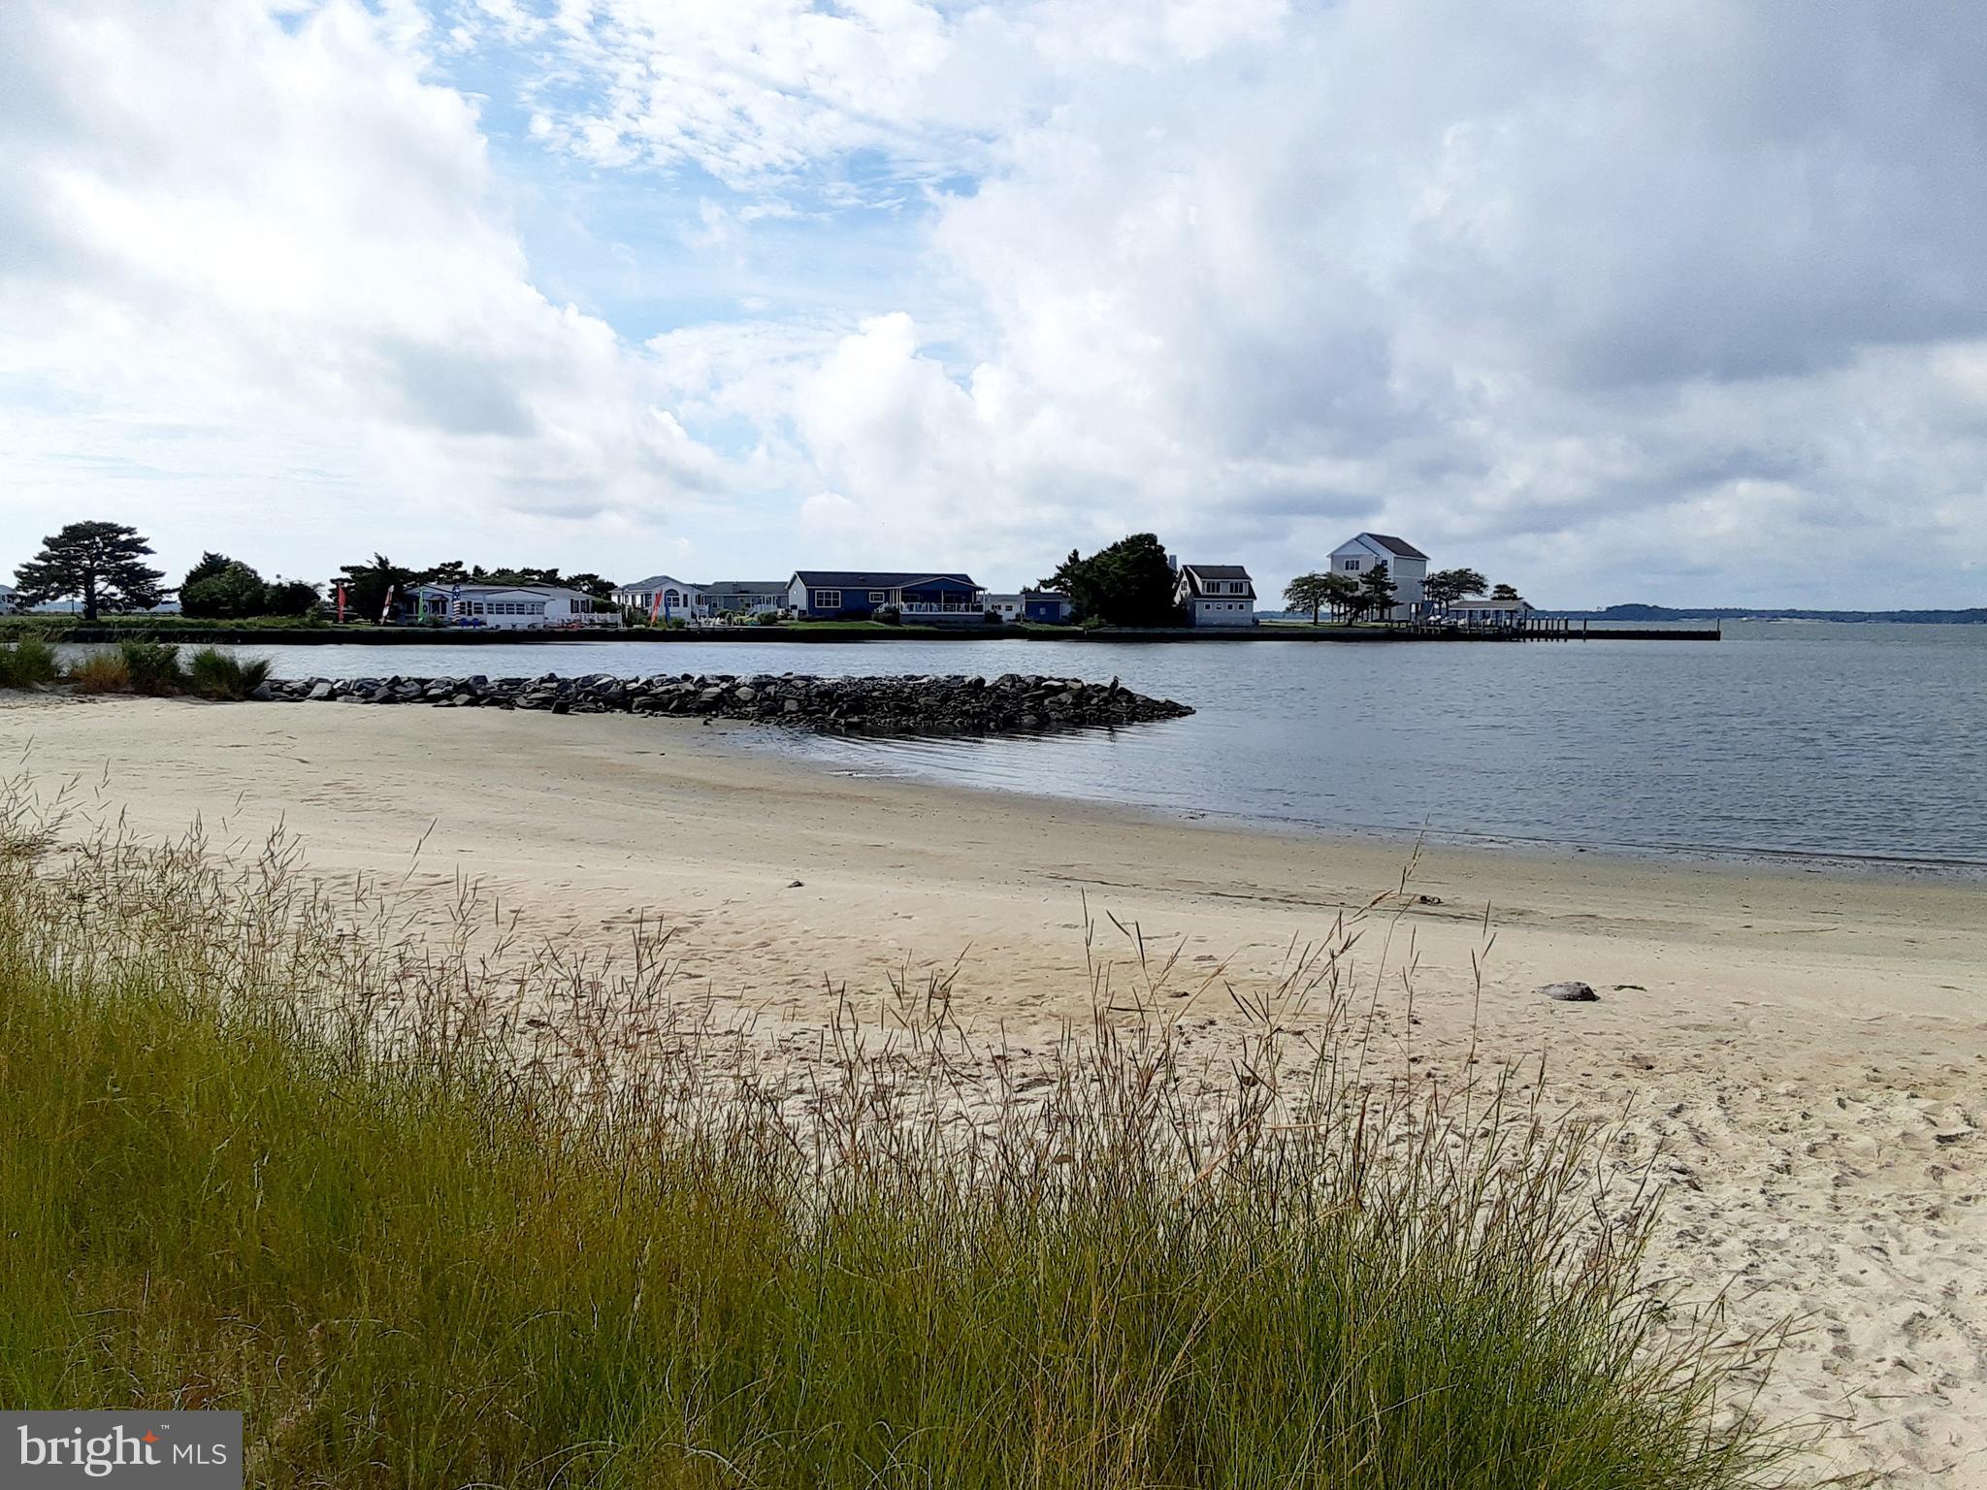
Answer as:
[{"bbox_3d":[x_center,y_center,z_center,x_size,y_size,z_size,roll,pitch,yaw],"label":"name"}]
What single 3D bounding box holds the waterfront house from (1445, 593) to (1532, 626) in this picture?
[{"bbox_3d":[65.047,-17.096,202.000,5.000,3.500,9.800,-4,6,-43],"label":"waterfront house"}]

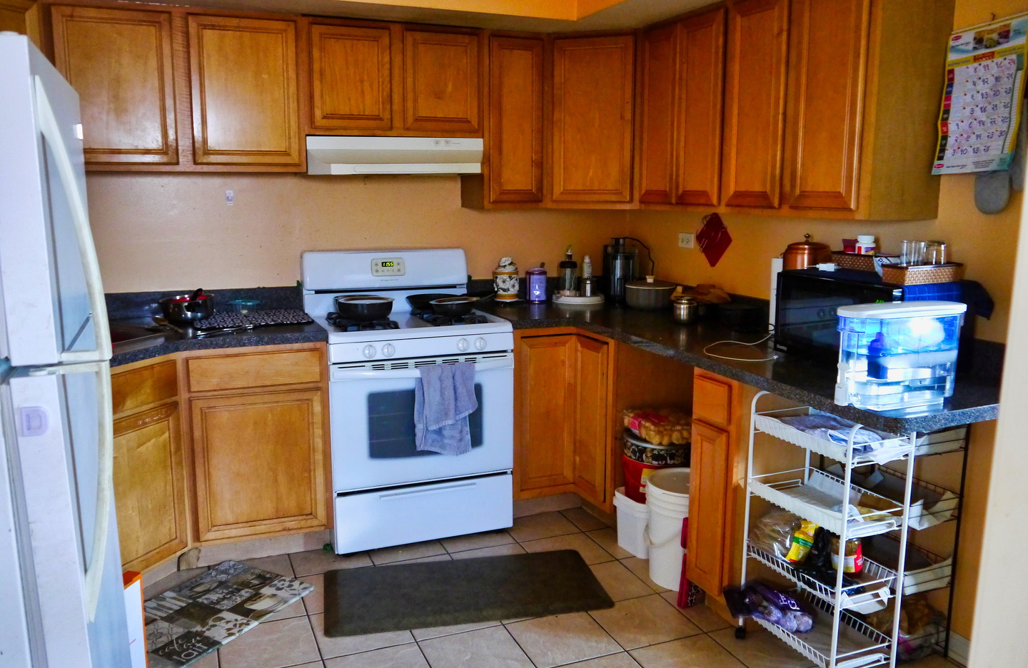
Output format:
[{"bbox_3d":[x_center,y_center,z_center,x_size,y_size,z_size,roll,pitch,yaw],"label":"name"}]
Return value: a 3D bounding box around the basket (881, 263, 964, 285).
[{"bbox_3d":[1.200,-0.179,2.457,0.245,0.057,0.120,-4,10,-22],"label":"basket"}]

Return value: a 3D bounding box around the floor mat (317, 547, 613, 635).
[{"bbox_3d":[-0.185,0.942,3.088,1.012,0.018,0.512,-2,10,-11],"label":"floor mat"}]

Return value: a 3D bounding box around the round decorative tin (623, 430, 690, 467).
[{"bbox_3d":[0.600,0.451,3.373,0.304,0.076,0.304,0,10,0],"label":"round decorative tin"}]

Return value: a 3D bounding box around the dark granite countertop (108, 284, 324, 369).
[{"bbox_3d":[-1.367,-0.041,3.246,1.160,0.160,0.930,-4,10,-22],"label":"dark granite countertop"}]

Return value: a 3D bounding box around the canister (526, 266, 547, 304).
[{"bbox_3d":[0.114,-0.238,4.084,0.099,0.164,0.099,0,10,2],"label":"canister"}]

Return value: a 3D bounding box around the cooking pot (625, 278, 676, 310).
[{"bbox_3d":[0.657,-0.202,4.024,0.245,0.155,0.245,0,9,0],"label":"cooking pot"}]

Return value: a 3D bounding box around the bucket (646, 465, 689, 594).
[{"bbox_3d":[0.653,0.742,3.156,0.307,0.384,0.307,0,10,0],"label":"bucket"}]

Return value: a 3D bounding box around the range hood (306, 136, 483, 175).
[{"bbox_3d":[-0.543,-0.773,3.646,0.760,0.152,0.395,-4,10,-22],"label":"range hood"}]

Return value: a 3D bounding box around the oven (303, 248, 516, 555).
[{"bbox_3d":[-0.472,0.254,3.655,0.765,1.190,0.690,-4,10,-22],"label":"oven"}]

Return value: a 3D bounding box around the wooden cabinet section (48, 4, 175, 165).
[{"bbox_3d":[-1.495,-0.921,3.159,0.386,0.550,0.260,-4,11,-22],"label":"wooden cabinet section"}]

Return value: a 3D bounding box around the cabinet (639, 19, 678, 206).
[{"bbox_3d":[0.740,-0.909,3.531,0.320,0.740,0.305,-4,10,-22],"label":"cabinet"}]

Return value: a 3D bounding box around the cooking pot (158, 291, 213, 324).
[{"bbox_3d":[-1.365,-0.110,3.485,0.213,0.103,0.213,-4,10,-22],"label":"cooking pot"}]

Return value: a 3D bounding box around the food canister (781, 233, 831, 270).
[{"bbox_3d":[1.045,-0.292,2.976,0.176,0.137,0.176,4,10,19],"label":"food canister"}]

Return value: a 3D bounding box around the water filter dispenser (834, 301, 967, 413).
[{"bbox_3d":[0.999,0.052,2.176,0.360,0.256,0.145,-3,10,-19],"label":"water filter dispenser"}]

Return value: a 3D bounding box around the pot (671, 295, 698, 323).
[{"bbox_3d":[0.737,-0.102,3.583,0.100,0.102,0.100,0,9,0],"label":"pot"}]

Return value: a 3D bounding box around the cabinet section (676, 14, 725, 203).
[{"bbox_3d":[0.832,-0.864,3.250,0.260,0.708,0.291,-4,11,-22],"label":"cabinet section"}]

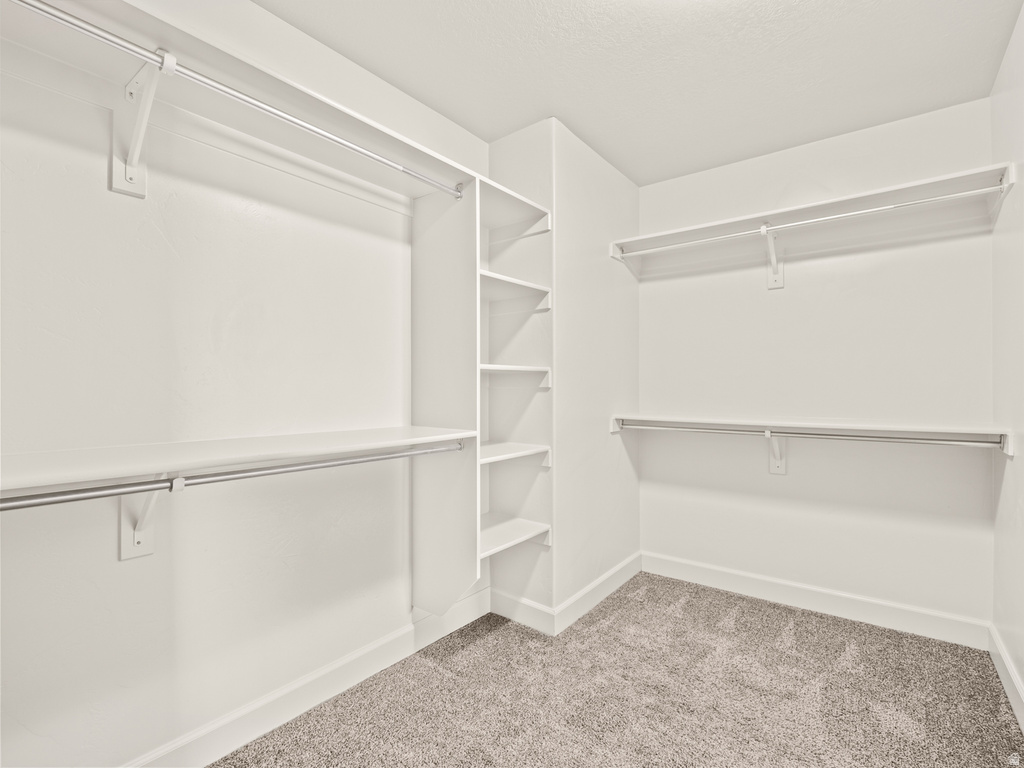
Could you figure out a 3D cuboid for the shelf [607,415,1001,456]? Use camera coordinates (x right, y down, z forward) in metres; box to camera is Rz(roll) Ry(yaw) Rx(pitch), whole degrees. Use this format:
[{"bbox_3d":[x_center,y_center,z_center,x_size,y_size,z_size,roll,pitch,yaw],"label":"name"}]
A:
[{"bbox_3d":[1.354,0.225,2.416,1.615,0.100,0.419,0,-1,36],"label":"shelf"}]

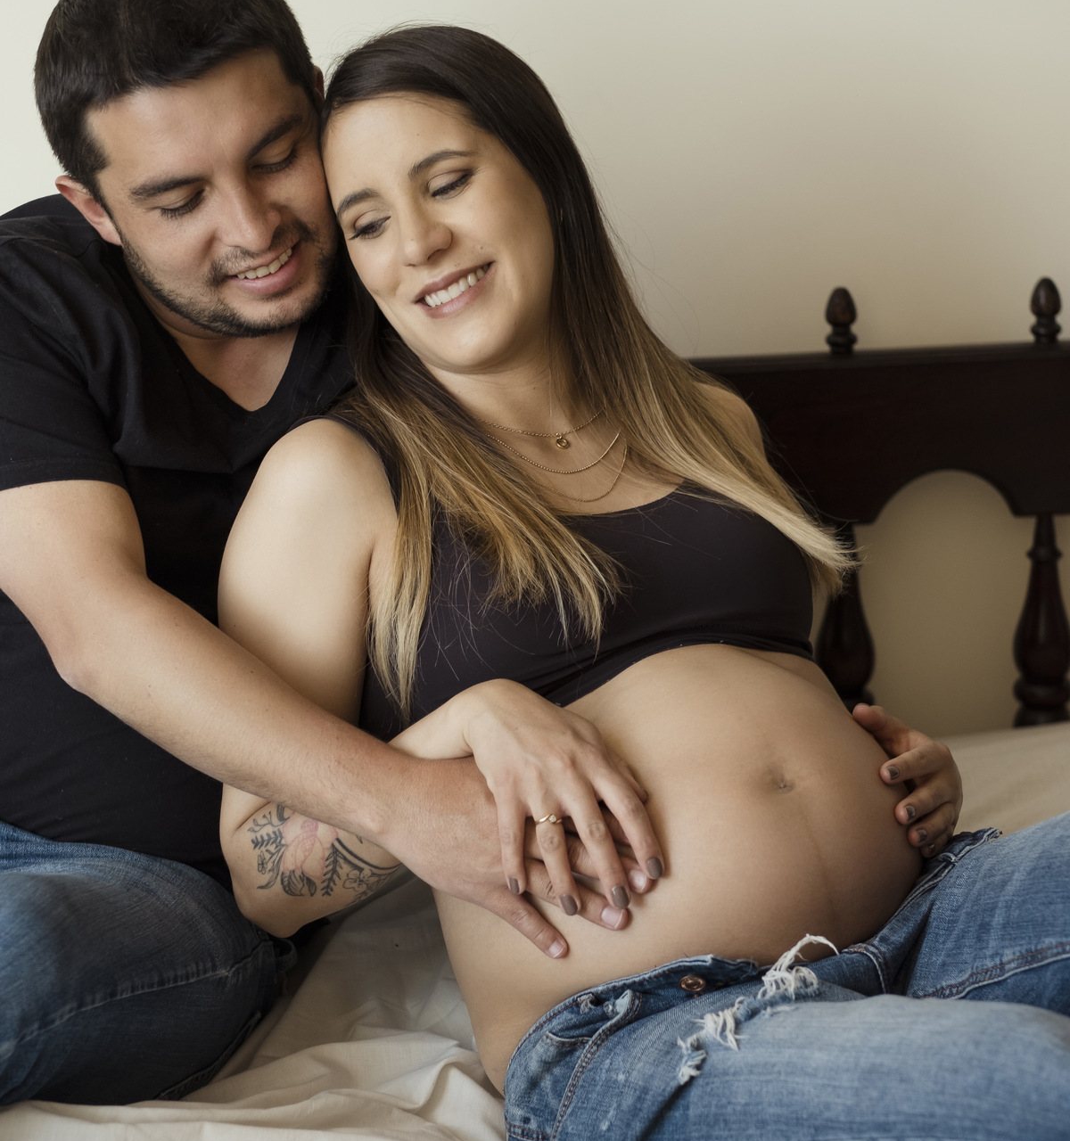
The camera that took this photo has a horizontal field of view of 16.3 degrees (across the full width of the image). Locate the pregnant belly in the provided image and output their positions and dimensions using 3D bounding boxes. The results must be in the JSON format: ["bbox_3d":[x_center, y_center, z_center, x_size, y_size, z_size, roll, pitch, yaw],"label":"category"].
[{"bbox_3d":[0.095,0.178,2.330,0.310,0.260,0.230,-16,-6,-33],"label":"pregnant belly"}]

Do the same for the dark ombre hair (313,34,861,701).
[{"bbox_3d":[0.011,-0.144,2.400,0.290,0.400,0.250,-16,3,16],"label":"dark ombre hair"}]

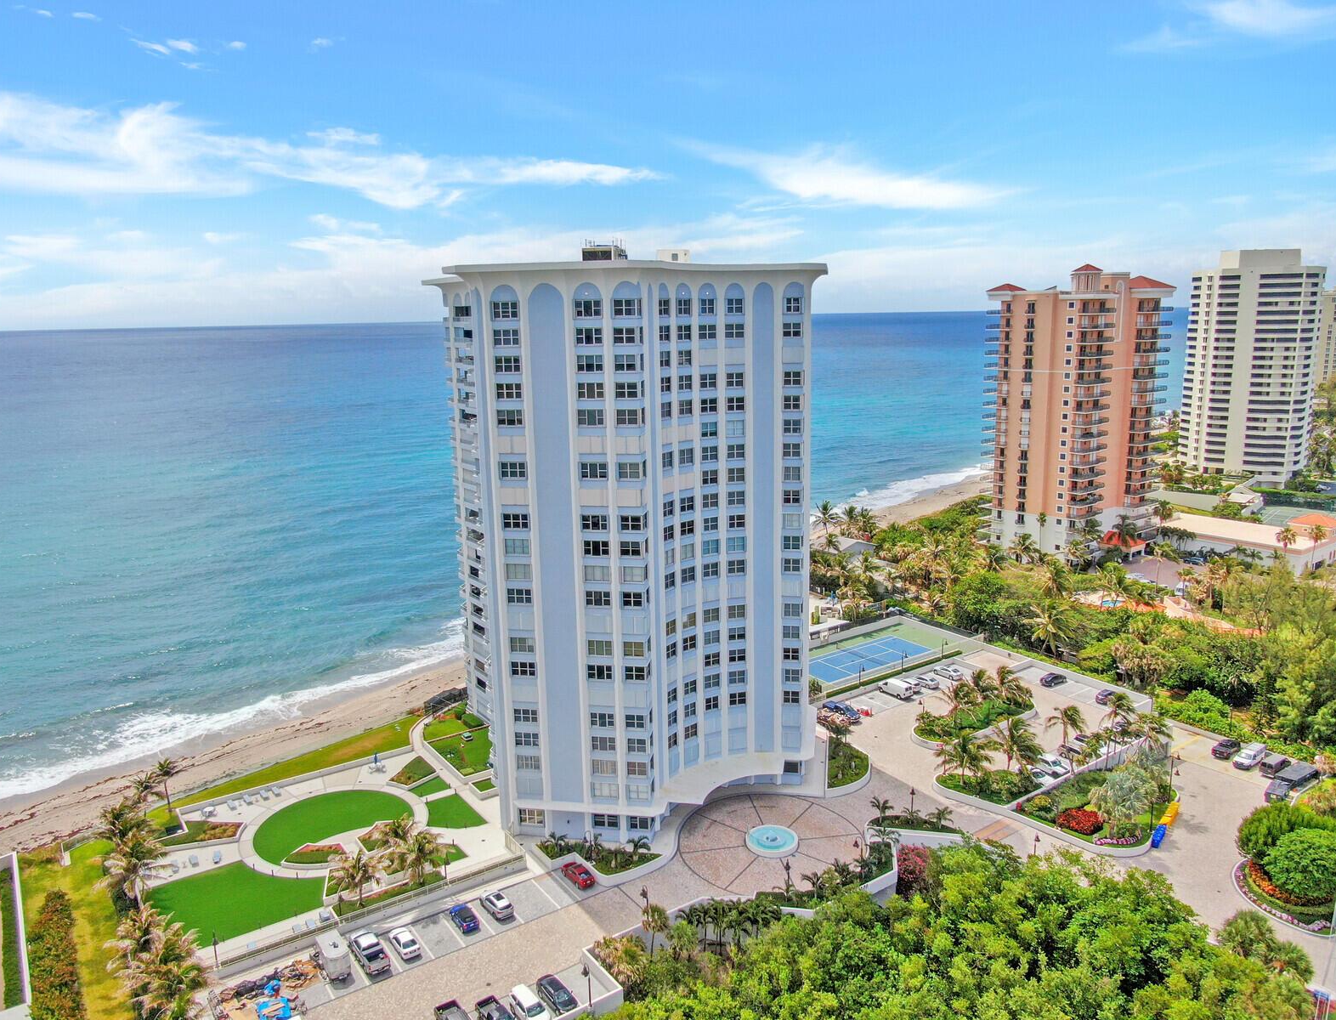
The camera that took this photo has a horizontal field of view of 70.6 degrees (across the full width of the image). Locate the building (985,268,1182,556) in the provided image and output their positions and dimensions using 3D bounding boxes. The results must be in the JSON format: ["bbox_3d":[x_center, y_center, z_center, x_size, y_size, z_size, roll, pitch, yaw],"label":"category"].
[{"bbox_3d":[95.846,-23.184,221.122,33.500,66.000,27.000,-11,15,-39],"label":"building"}]

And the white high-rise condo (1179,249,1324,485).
[{"bbox_3d":[204.047,-49.918,332.593,38.000,78.500,32.000,6,14,31],"label":"white high-rise condo"}]

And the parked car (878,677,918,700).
[{"bbox_3d":[34.126,26.323,140.044,2.000,2.050,5.500,-9,14,-33],"label":"parked car"}]

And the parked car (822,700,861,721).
[{"bbox_3d":[24.511,28.177,133.036,1.900,1.650,5.200,-9,14,-33],"label":"parked car"}]

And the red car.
[{"bbox_3d":[-9.658,39.259,101.757,1.800,1.400,4.500,-9,14,-34],"label":"red car"}]

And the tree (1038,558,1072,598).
[{"bbox_3d":[82.313,15.571,200.083,7.200,11.500,7.200,-1,12,0],"label":"tree"}]

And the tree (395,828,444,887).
[{"bbox_3d":[-24.530,34.196,92.719,5.000,6.200,5.000,-1,12,0],"label":"tree"}]

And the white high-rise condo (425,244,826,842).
[{"bbox_3d":[-5.994,0.353,119.048,45.000,63.000,44.000,-8,14,-30],"label":"white high-rise condo"}]

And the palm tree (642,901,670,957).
[{"bbox_3d":[-1.404,42.153,94.227,2.800,6.850,2.800,-1,12,0],"label":"palm tree"}]

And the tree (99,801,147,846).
[{"bbox_3d":[-62.214,36.621,107.735,5.800,7.200,5.800,-1,12,0],"label":"tree"}]

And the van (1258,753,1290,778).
[{"bbox_3d":[73.726,31.002,114.317,4.800,1.850,1.850,-10,14,-35],"label":"van"}]

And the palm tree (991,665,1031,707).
[{"bbox_3d":[49.269,25.344,135.404,5.460,6.120,5.460,3,13,20],"label":"palm tree"}]

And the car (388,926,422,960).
[{"bbox_3d":[-24.523,39.814,87.435,1.730,1.400,4.450,-9,14,-34],"label":"car"}]

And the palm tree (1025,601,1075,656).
[{"bbox_3d":[64.963,20.143,160.570,7.550,9.640,7.550,4,13,23],"label":"palm tree"}]

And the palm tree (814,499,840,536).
[{"bbox_3d":[43.834,3.315,259.643,8.000,13.350,8.000,-1,12,0],"label":"palm tree"}]

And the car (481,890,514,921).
[{"bbox_3d":[-17.449,40.300,96.965,1.840,1.600,4.600,-9,14,-34],"label":"car"}]

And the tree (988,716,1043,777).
[{"bbox_3d":[42.505,29.059,115.490,6.360,7.220,6.360,3,13,21],"label":"tree"}]

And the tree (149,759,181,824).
[{"bbox_3d":[-58.285,32.423,110.059,3.280,6.970,3.280,-8,14,-30],"label":"tree"}]

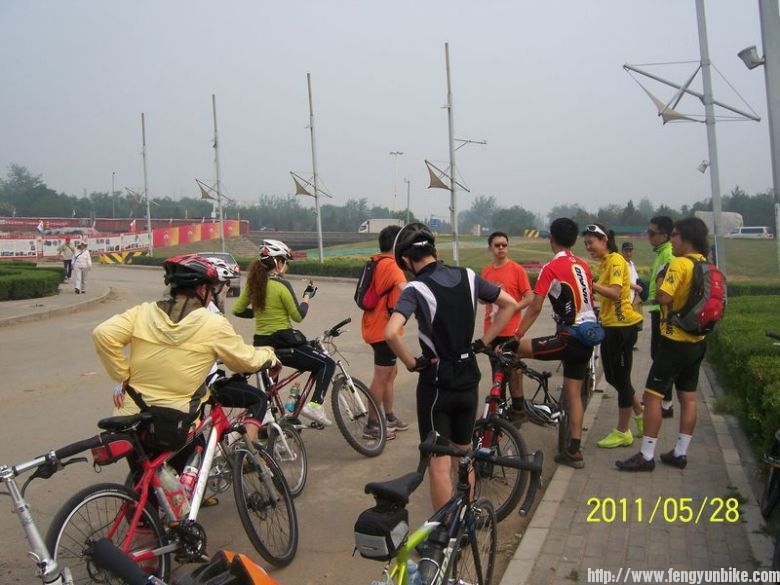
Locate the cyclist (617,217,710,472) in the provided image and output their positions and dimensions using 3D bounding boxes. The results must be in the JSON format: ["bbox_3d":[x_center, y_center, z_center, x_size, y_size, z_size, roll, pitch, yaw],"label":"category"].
[{"bbox_3d":[1.916,0.356,5.661,0.520,1.740,0.460,-6,5,-43],"label":"cyclist"}]

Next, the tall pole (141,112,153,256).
[{"bbox_3d":[-18.756,-7.796,62.658,0.300,12.092,0.300,-2,3,0],"label":"tall pole"}]

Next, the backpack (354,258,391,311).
[{"bbox_3d":[-0.163,-0.071,6.800,0.180,0.440,0.270,11,-3,-25],"label":"backpack"}]

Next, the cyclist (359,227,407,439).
[{"bbox_3d":[-0.029,0.335,6.820,0.440,1.760,0.500,0,3,9],"label":"cyclist"}]

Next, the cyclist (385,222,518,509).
[{"bbox_3d":[0.319,0.507,4.280,0.650,1.760,0.450,-3,4,-16],"label":"cyclist"}]

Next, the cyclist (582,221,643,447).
[{"bbox_3d":[1.701,0.303,6.200,0.440,1.700,0.440,-2,3,-17],"label":"cyclist"}]

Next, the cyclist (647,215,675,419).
[{"bbox_3d":[2.459,0.207,7.161,0.400,1.780,0.500,-1,4,13],"label":"cyclist"}]

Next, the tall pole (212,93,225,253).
[{"bbox_3d":[-11.720,-7.504,55.656,0.300,12.164,0.300,-3,3,0],"label":"tall pole"}]

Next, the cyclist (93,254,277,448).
[{"bbox_3d":[-1.074,0.593,4.220,0.870,1.600,0.550,0,3,12],"label":"cyclist"}]

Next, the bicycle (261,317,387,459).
[{"bbox_3d":[-0.790,0.778,6.360,1.680,1.060,0.570,-3,4,-18],"label":"bicycle"}]

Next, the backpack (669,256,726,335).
[{"bbox_3d":[2.144,0.021,5.620,0.280,0.530,0.320,1,4,30],"label":"backpack"}]

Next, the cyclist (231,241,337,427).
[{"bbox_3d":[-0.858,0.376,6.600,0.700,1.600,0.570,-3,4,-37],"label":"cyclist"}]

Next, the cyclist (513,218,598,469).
[{"bbox_3d":[1.191,0.353,5.837,0.520,1.770,0.550,-5,4,-37],"label":"cyclist"}]

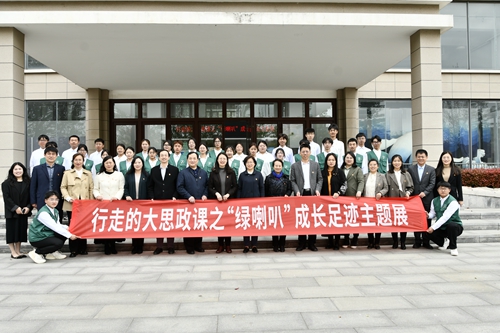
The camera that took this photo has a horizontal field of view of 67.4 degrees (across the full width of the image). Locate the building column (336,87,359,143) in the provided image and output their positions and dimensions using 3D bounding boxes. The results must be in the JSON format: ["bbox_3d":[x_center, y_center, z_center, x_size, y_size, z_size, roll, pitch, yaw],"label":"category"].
[{"bbox_3d":[3.671,-1.007,13.981,0.790,3.850,0.600,-1,-1,-3],"label":"building column"}]

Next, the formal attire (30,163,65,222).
[{"bbox_3d":[-3.380,0.696,6.267,0.530,1.544,0.300,-1,-1,-12],"label":"formal attire"}]

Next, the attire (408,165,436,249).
[{"bbox_3d":[3.066,0.688,6.664,0.450,1.450,0.310,-1,-1,11],"label":"attire"}]

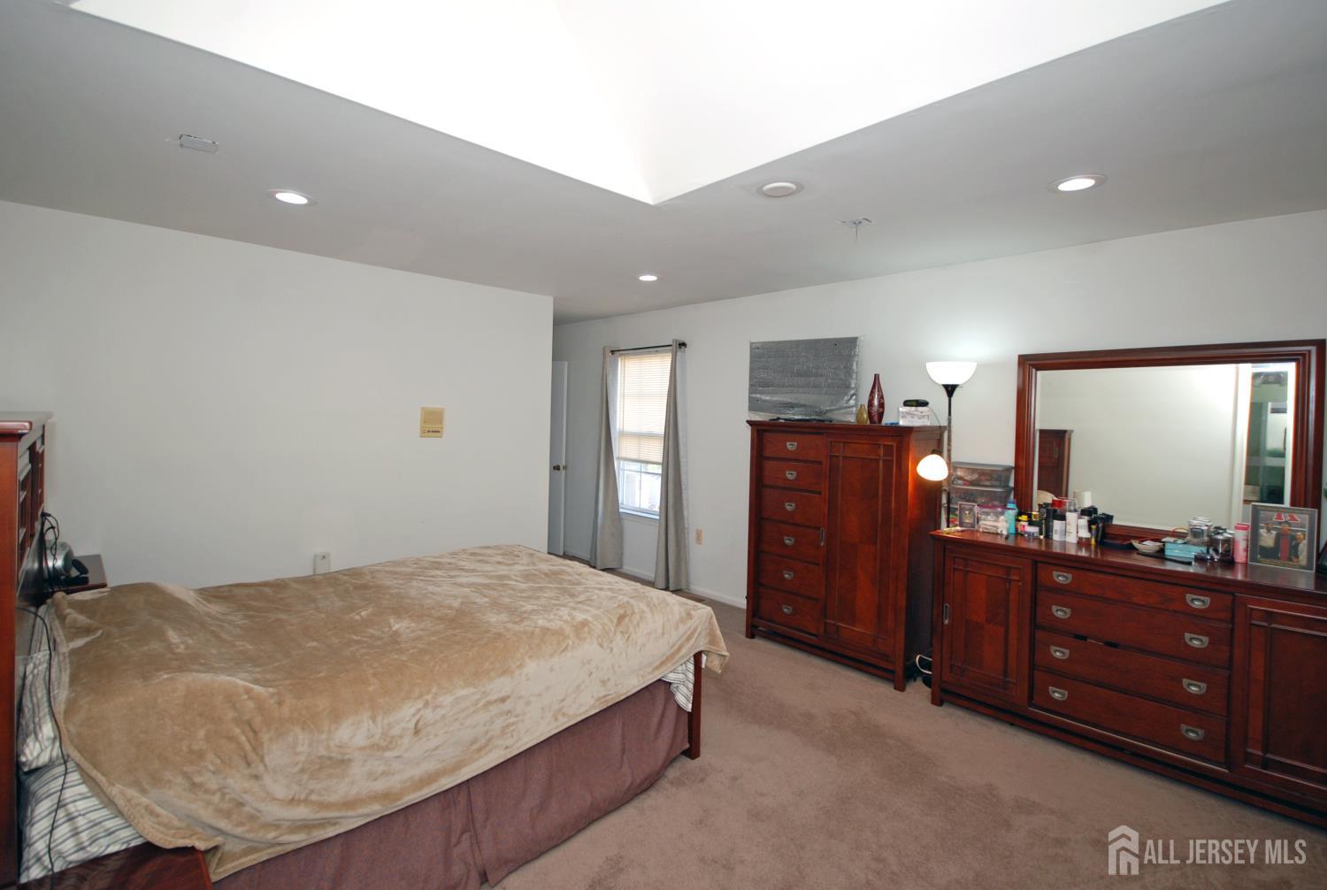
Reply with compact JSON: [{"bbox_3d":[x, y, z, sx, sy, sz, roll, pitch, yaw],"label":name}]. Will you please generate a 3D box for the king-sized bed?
[{"bbox_3d":[-1.034,1.029,2.320,2.040,0.710,1.640,-2,5,-45],"label":"king-sized bed"}]

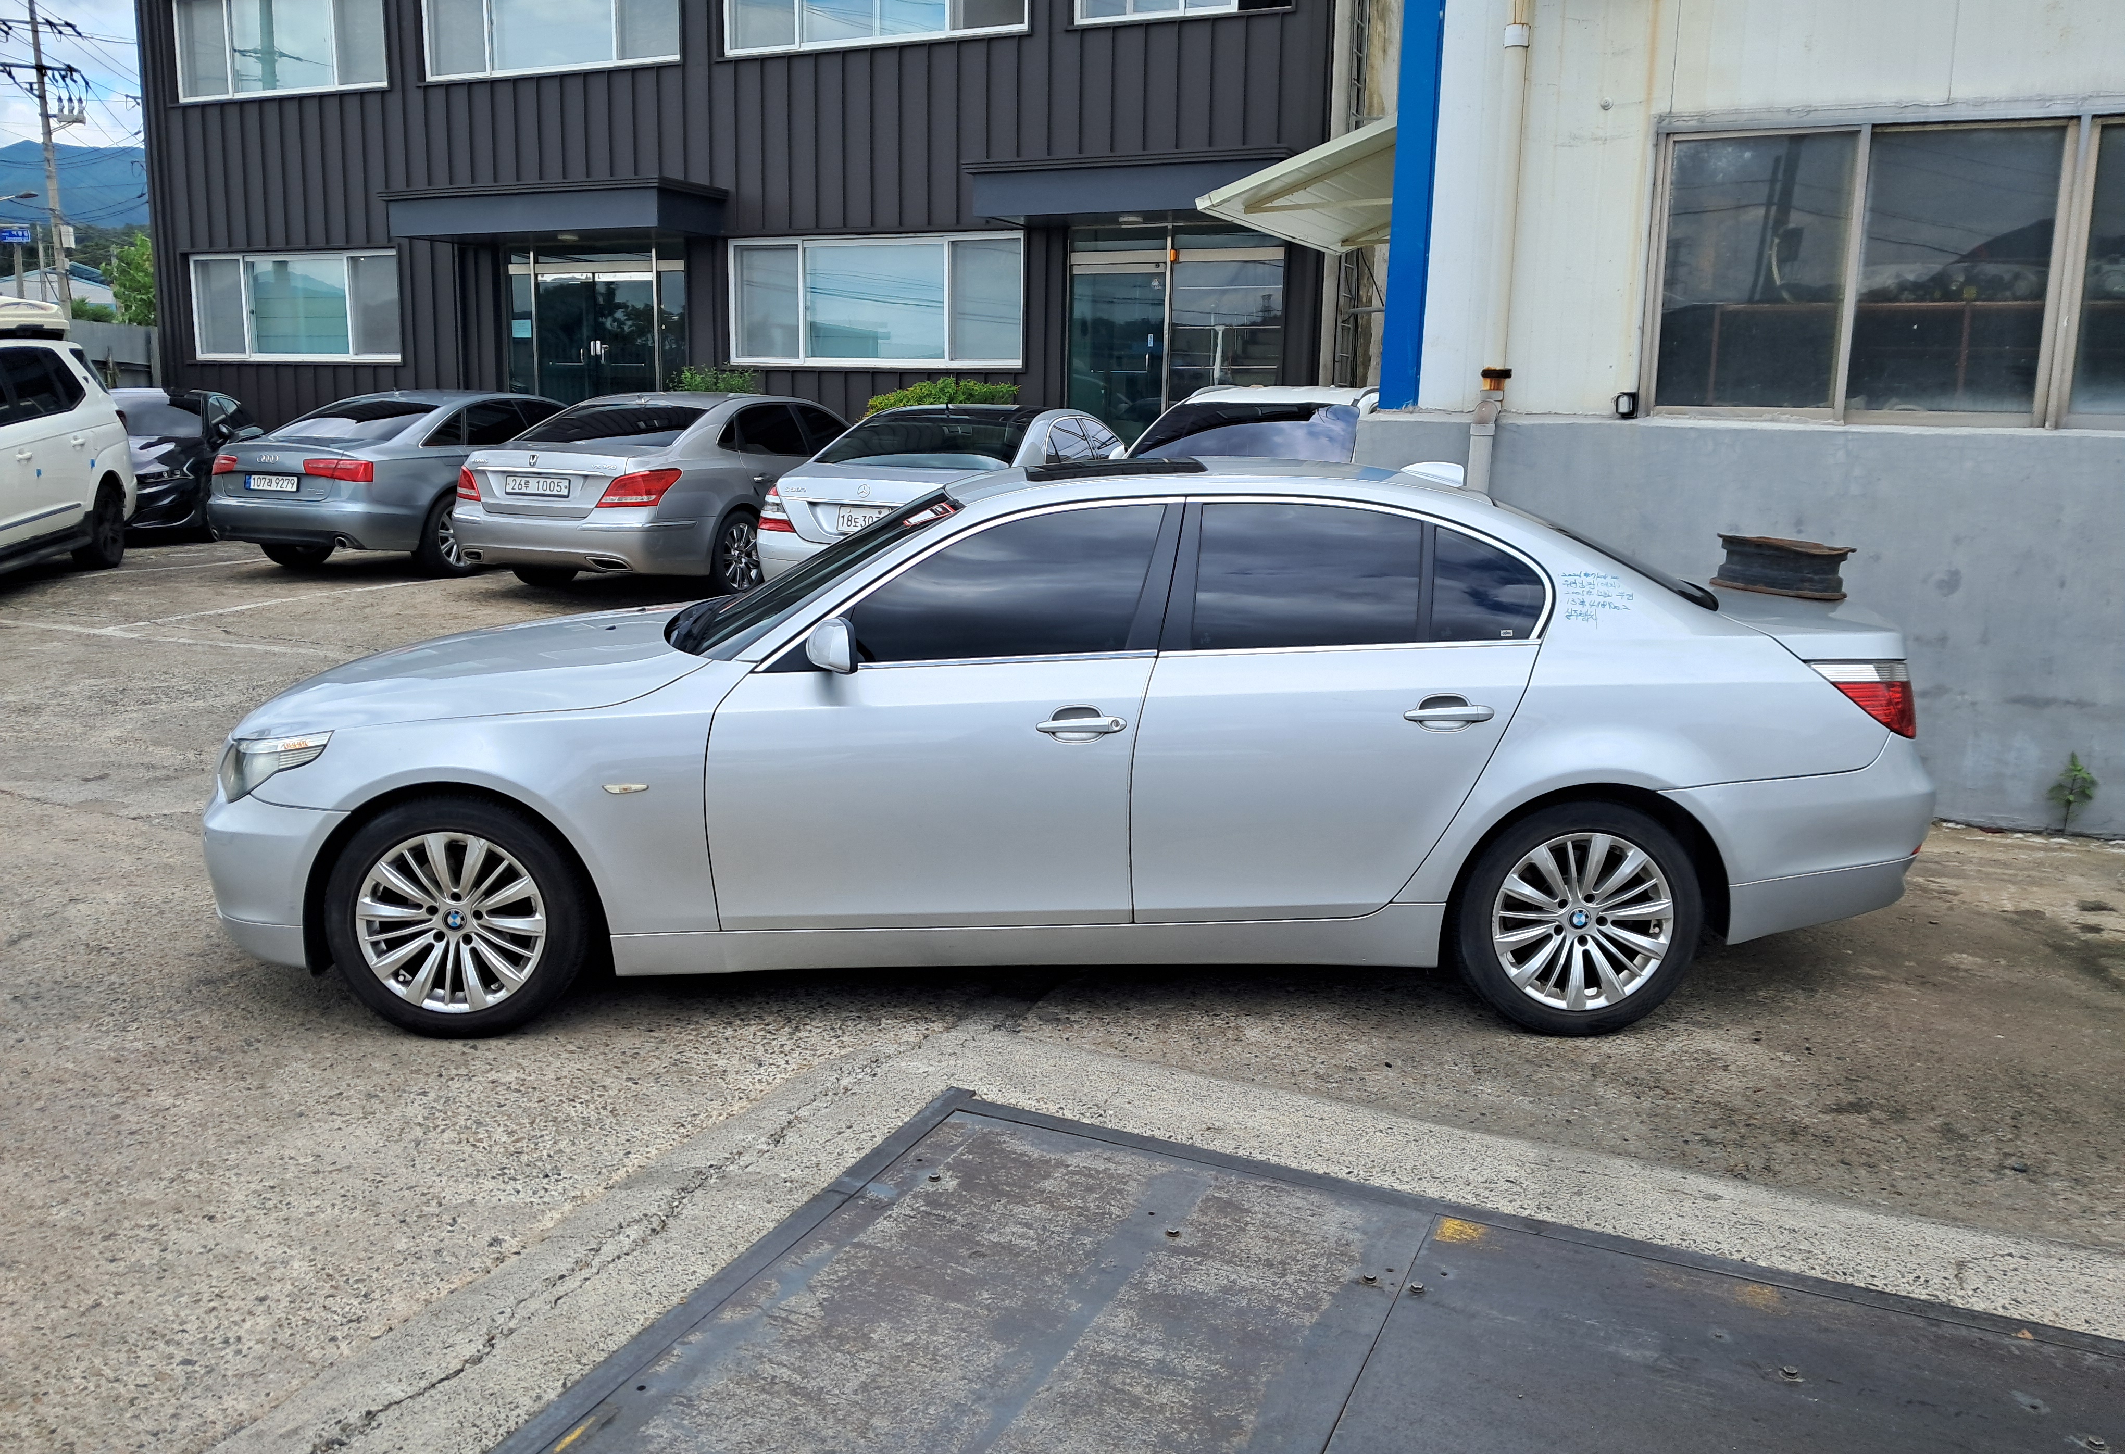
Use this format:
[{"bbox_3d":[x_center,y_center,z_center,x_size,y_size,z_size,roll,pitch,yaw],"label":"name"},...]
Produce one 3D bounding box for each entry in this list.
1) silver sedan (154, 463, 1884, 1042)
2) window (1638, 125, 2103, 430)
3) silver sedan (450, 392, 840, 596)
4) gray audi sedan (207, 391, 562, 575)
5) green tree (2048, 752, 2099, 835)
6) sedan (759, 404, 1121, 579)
[{"bbox_3d":[0.024,-0.051,5.033,4.841,1.468,1.846,0,10,-1],"label":"silver sedan"},{"bbox_3d":[3.120,-1.791,6.540,1.536,1.144,0.120,6,12,25],"label":"window"},{"bbox_3d":[-2.781,-2.025,13.909,1.900,1.495,5.160,5,12,20],"label":"silver sedan"},{"bbox_3d":[-5.251,-2.276,15.058,1.874,1.455,4.915,5,12,22],"label":"gray audi sedan"},{"bbox_3d":[3.909,0.257,6.408,0.199,0.314,0.190,6,12,25],"label":"green tree"},{"bbox_3d":[-0.586,-1.785,13.097,1.871,1.473,5.206,4,11,14],"label":"sedan"}]

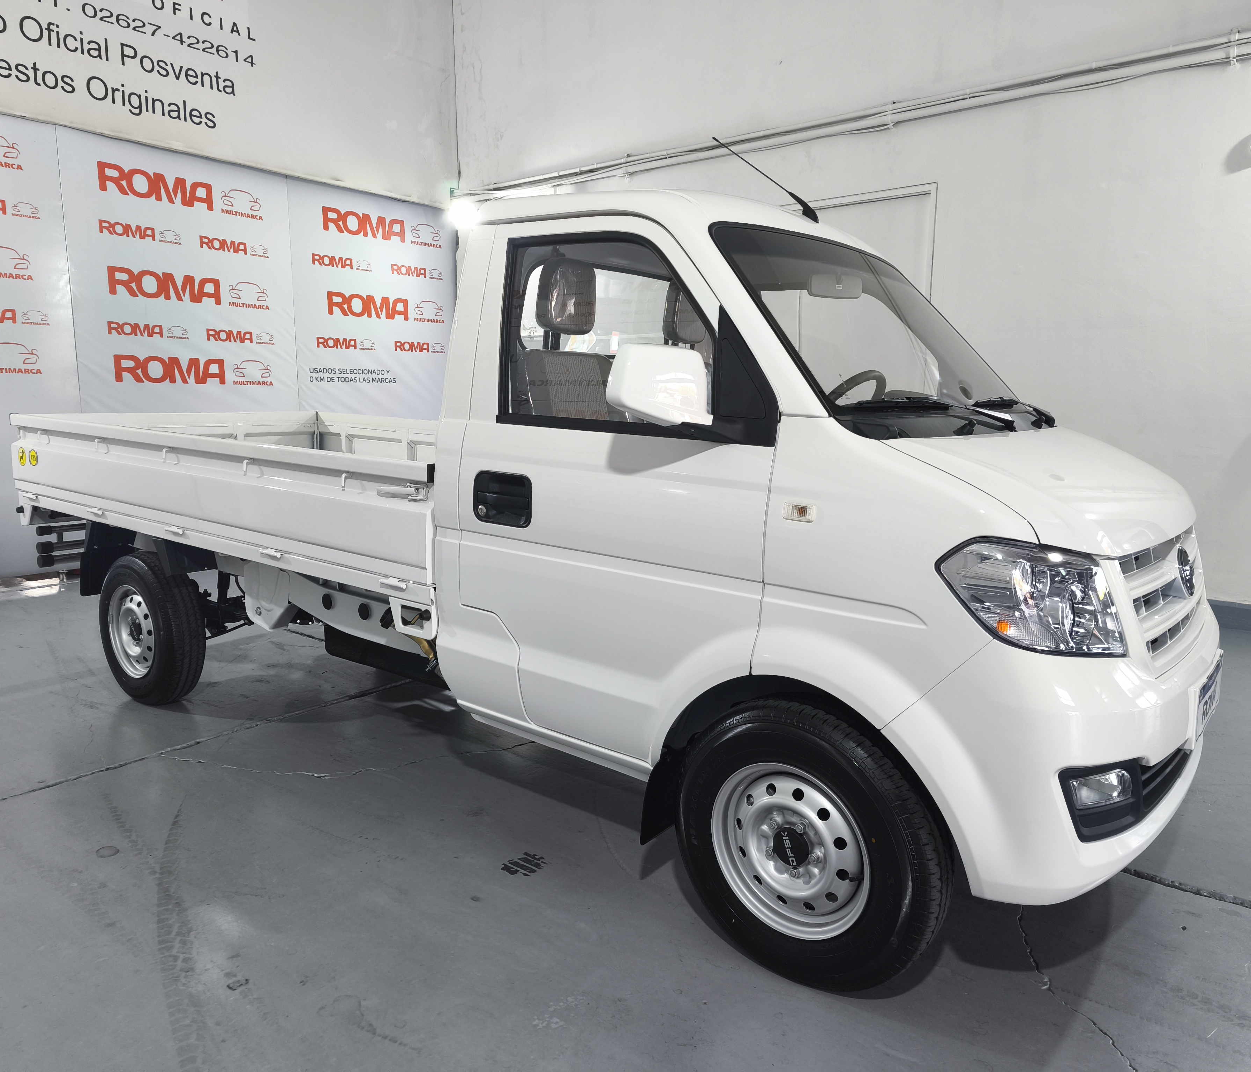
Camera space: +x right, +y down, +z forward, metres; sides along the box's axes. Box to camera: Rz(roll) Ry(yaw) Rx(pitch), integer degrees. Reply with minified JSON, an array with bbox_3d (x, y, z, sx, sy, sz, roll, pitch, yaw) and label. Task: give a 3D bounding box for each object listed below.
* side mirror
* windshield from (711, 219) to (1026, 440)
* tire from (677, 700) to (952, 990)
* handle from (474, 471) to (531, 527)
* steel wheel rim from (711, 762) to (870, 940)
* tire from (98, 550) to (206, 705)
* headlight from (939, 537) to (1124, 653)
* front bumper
[{"bbox_3d":[0.071,-0.302,1.897,0.130,0.180,0.230,7,11,37],"label":"side mirror"},{"bbox_3d":[0.757,-0.537,2.580,0.150,0.610,1.400,-39,-17,35],"label":"windshield"},{"bbox_3d":[0.399,0.681,2.139,0.620,0.620,0.180,7,11,39],"label":"tire"},{"bbox_3d":[-0.321,-0.097,2.458,0.200,0.130,0.050,7,11,37],"label":"handle"},{"bbox_3d":[0.393,0.682,2.131,0.390,0.390,0.140,7,11,39],"label":"steel wheel rim"},{"bbox_3d":[-1.998,0.387,3.982,0.620,0.620,0.180,7,11,37],"label":"tire"},{"bbox_3d":[0.785,0.124,1.831,0.290,0.240,0.330,7,11,37],"label":"headlight"},{"bbox_3d":[1.187,0.383,2.370,0.490,0.570,1.620,7,11,37],"label":"front bumper"}]

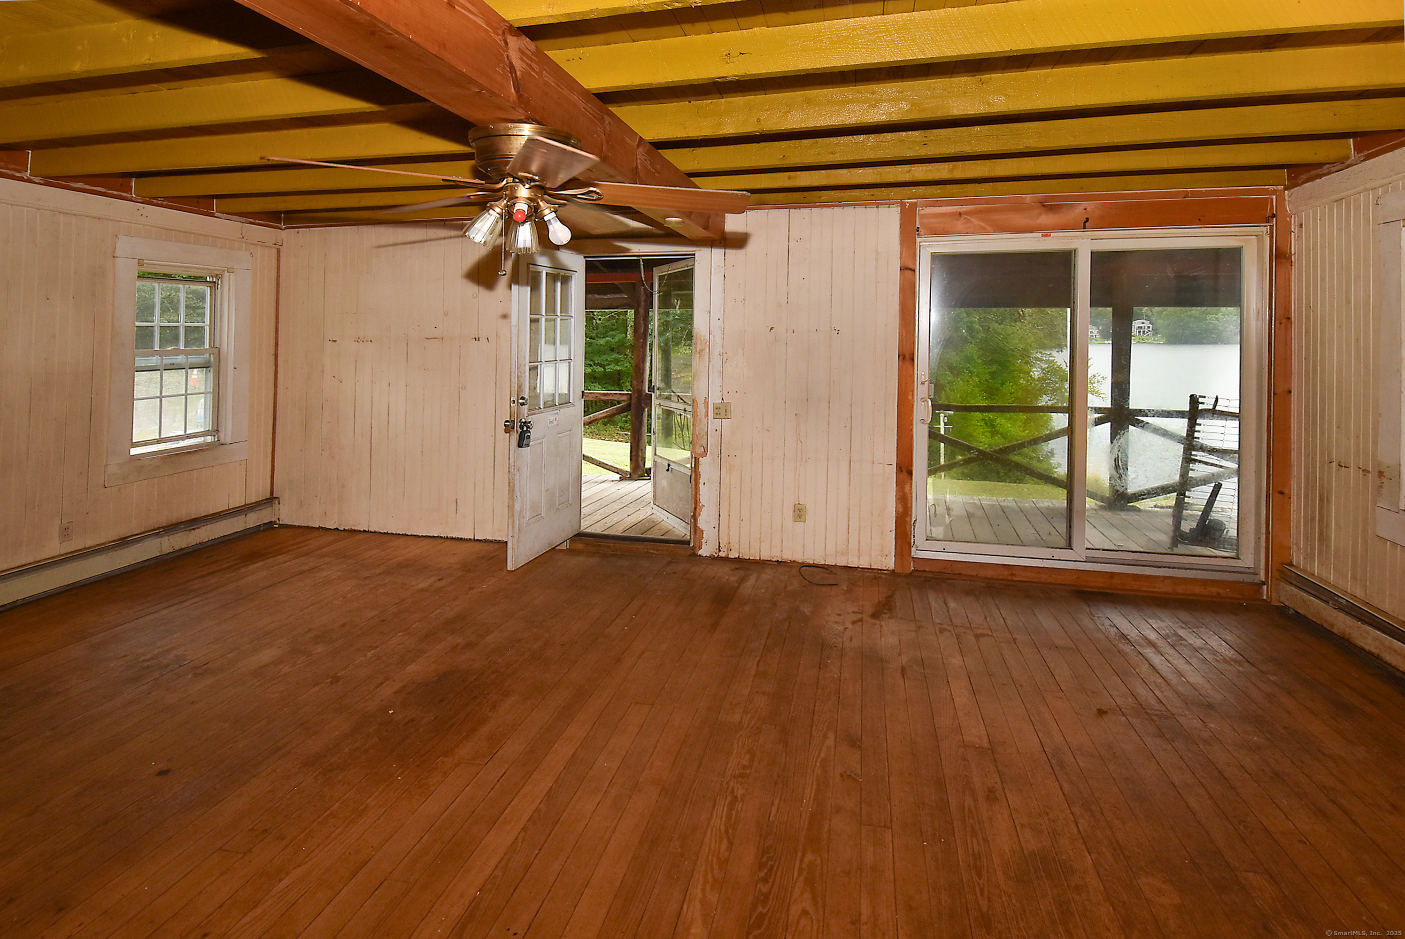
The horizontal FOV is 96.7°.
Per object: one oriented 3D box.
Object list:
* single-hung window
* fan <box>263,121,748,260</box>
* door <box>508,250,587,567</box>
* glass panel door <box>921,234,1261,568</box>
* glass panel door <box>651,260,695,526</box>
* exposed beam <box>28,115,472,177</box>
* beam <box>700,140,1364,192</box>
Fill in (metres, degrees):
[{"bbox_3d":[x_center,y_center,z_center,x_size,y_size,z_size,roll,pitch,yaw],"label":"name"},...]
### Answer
[{"bbox_3d":[-3.674,-0.769,4.412,0.100,1.250,0.670,3,7,12],"label":"single-hung window"},{"bbox_3d":[-0.563,-0.852,1.960,1.340,0.420,1.340,3,7,12],"label":"fan"},{"bbox_3d":[-1.019,-0.457,4.160,0.050,2.000,0.770,4,7,21],"label":"door"},{"bbox_3d":[2.305,-0.417,3.807,1.920,2.050,0.110,3,7,12],"label":"glass panel door"},{"bbox_3d":[-0.229,-0.580,4.750,0.045,1.970,0.760,-2,7,-27],"label":"glass panel door"},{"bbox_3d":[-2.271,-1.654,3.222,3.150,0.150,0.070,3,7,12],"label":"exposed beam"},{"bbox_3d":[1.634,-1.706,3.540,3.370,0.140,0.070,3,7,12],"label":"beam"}]

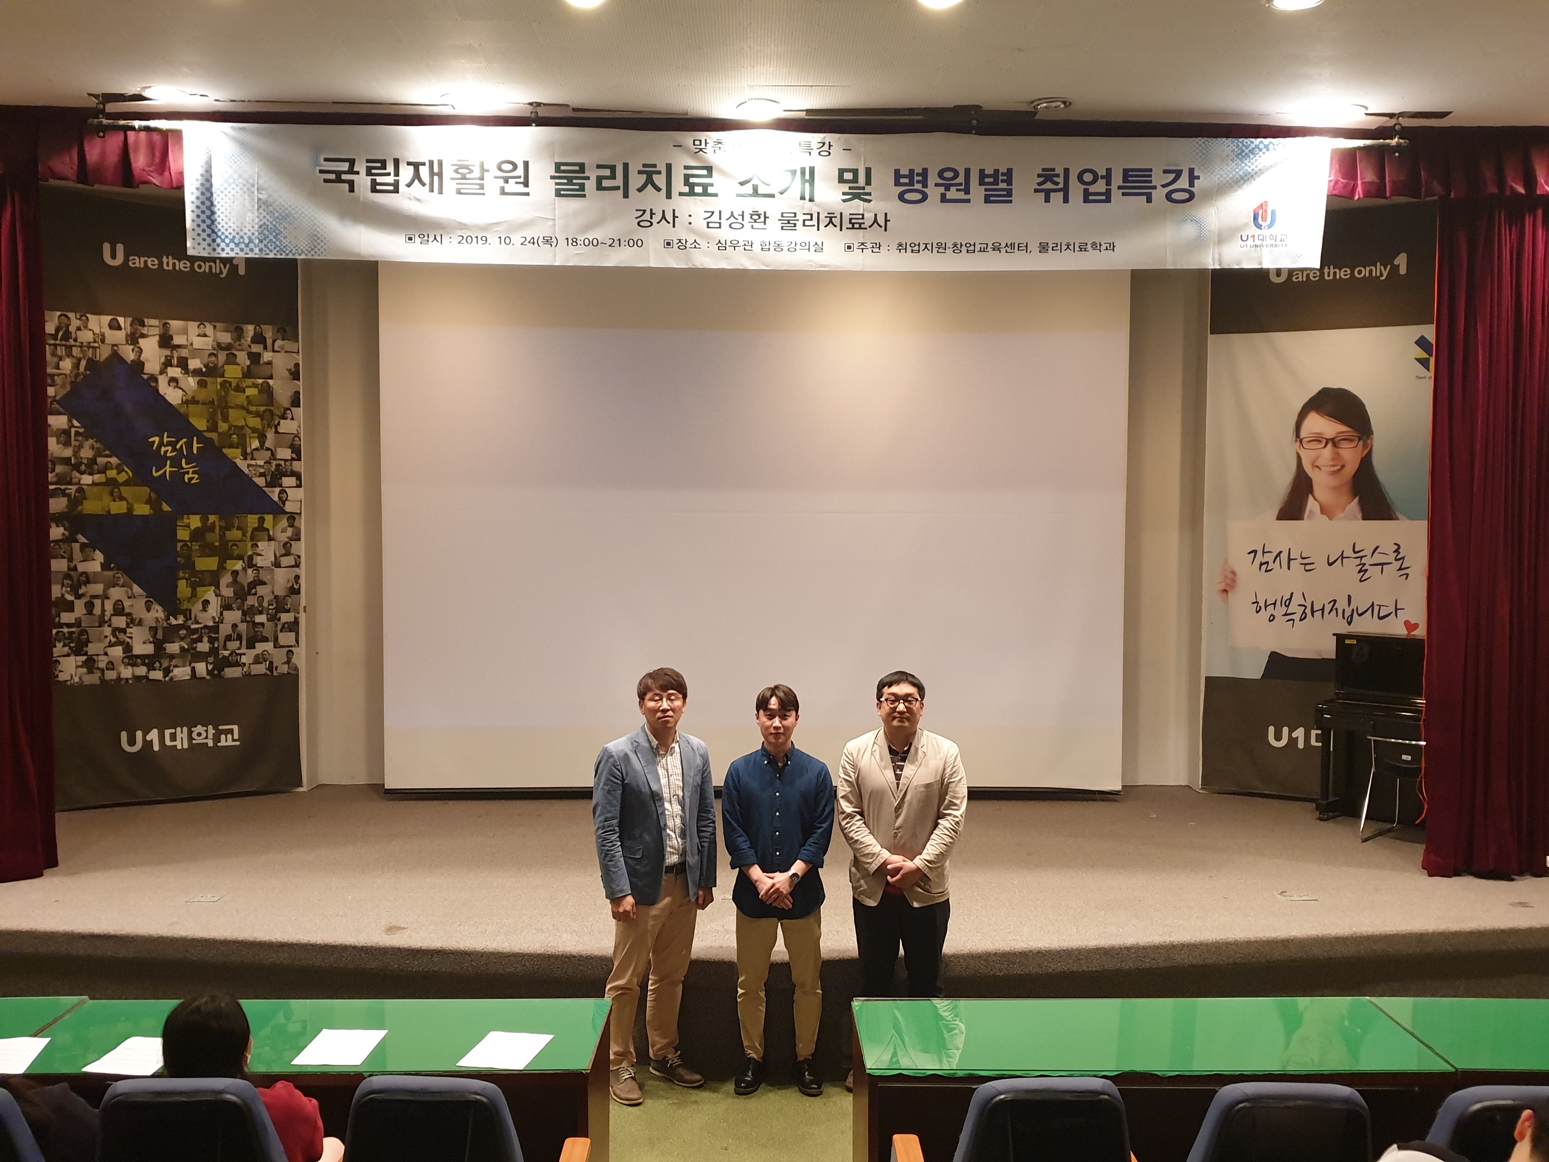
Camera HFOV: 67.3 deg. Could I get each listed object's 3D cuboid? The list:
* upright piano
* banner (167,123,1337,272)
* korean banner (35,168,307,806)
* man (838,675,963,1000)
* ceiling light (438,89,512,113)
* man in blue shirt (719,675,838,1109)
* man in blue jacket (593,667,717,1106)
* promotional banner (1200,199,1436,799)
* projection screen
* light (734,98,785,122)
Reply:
[{"bbox_3d":[4.292,0.971,7.319,1.490,1.210,0.610,2,4,39],"label":"upright piano"},{"bbox_3d":[-0.090,-1.988,6.027,5.950,0.720,0.040,0,3,0],"label":"banner"},{"bbox_3d":[-4.164,-0.536,8.106,1.580,4.120,0.030,-1,3,-22],"label":"korean banner"},{"bbox_3d":[0.548,1.266,4.998,0.540,1.766,0.330,0,3,2],"label":"man"},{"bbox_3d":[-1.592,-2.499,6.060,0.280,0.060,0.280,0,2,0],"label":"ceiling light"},{"bbox_3d":[0.018,1.295,4.979,0.470,1.709,0.320,0,3,0],"label":"man in blue shirt"},{"bbox_3d":[-0.503,1.260,4.916,0.500,1.787,0.330,-1,3,-20],"label":"man in blue jacket"},{"bbox_3d":[3.852,-0.507,8.026,1.600,4.080,0.030,1,3,21],"label":"promotional banner"},{"bbox_3d":[-0.140,-0.425,8.189,5.250,3.870,0.060,0,3,0],"label":"projection screen"},{"bbox_3d":[-0.078,-2.382,5.917,0.250,0.060,0.250,0,3,0],"label":"light"}]

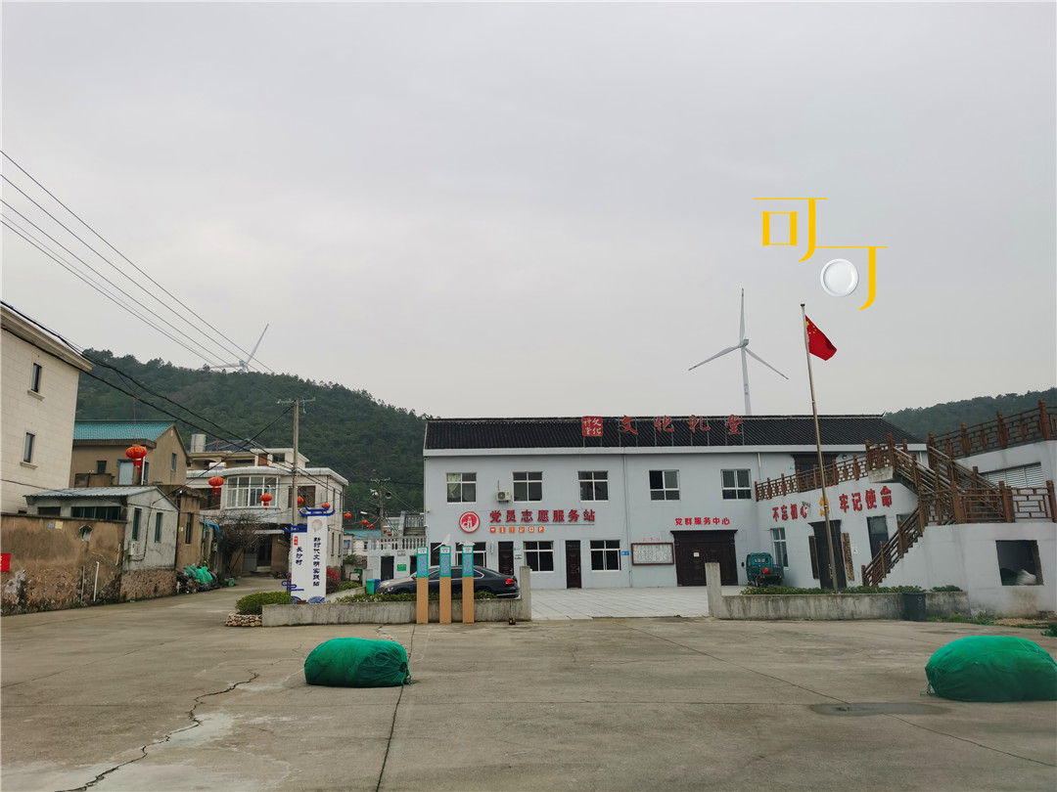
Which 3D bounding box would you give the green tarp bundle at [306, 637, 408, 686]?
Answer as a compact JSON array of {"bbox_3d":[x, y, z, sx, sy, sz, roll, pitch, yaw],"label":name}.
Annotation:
[{"bbox_3d":[-2.390,3.712,11.567,1.360,0.640,0.850,-3,-12,8],"label":"green tarp bundle"}]

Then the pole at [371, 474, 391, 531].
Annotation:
[{"bbox_3d":[-11.209,10.055,63.843,1.600,8.100,0.500,0,-12,-6],"label":"pole"}]

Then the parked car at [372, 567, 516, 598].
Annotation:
[{"bbox_3d":[-2.812,6.710,28.854,4.870,1.480,1.830,0,-12,-5],"label":"parked car"}]

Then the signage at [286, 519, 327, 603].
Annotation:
[{"bbox_3d":[-6.597,4.829,24.583,1.220,2.720,0.300,0,-12,-5],"label":"signage"}]

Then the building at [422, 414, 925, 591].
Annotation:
[{"bbox_3d":[7.500,6.240,49.419,27.027,10.000,11.000,0,-12,-5],"label":"building"}]

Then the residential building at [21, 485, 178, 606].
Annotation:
[{"bbox_3d":[-17.317,6.120,33.972,4.000,4.500,6.900,0,-12,-7],"label":"residential building"}]

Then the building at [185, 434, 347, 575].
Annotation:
[{"bbox_3d":[-17.970,8.205,57.457,9.559,9.200,8.000,0,-12,-5],"label":"building"}]

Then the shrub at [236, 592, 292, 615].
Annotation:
[{"bbox_3d":[-7.784,6.102,24.146,1.550,0.660,1.150,0,-12,-5],"label":"shrub"}]

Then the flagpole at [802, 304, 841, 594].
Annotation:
[{"bbox_3d":[8.665,1.385,23.698,0.700,8.430,0.200,0,-12,-5],"label":"flagpole"}]

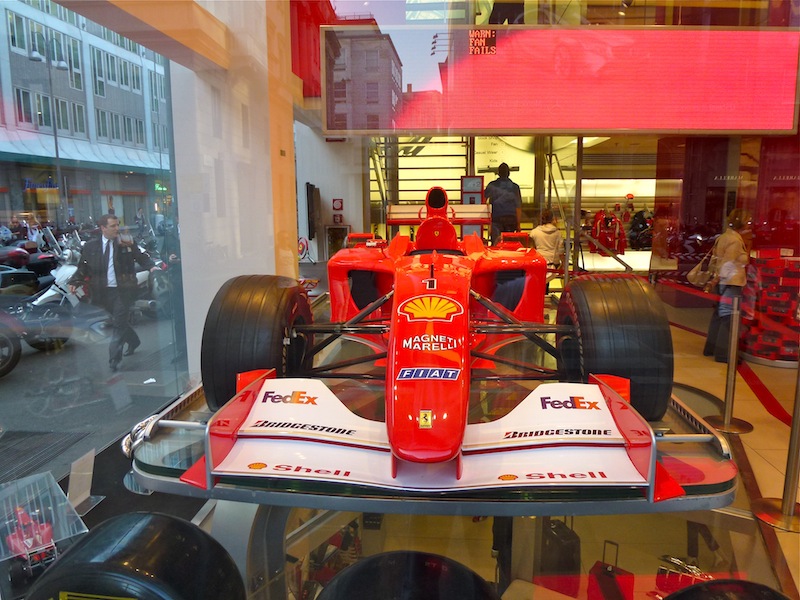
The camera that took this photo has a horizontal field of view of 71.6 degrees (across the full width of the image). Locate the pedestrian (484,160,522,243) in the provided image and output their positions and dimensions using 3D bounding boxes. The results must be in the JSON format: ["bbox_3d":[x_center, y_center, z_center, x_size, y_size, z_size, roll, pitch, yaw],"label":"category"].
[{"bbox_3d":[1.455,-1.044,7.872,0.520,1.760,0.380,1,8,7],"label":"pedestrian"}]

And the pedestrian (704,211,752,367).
[{"bbox_3d":[3.547,-0.153,5.934,0.450,1.620,0.500,-1,8,-9],"label":"pedestrian"}]

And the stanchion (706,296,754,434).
[{"bbox_3d":[2.422,0.455,4.025,0.360,0.950,0.360,0,8,0],"label":"stanchion"}]

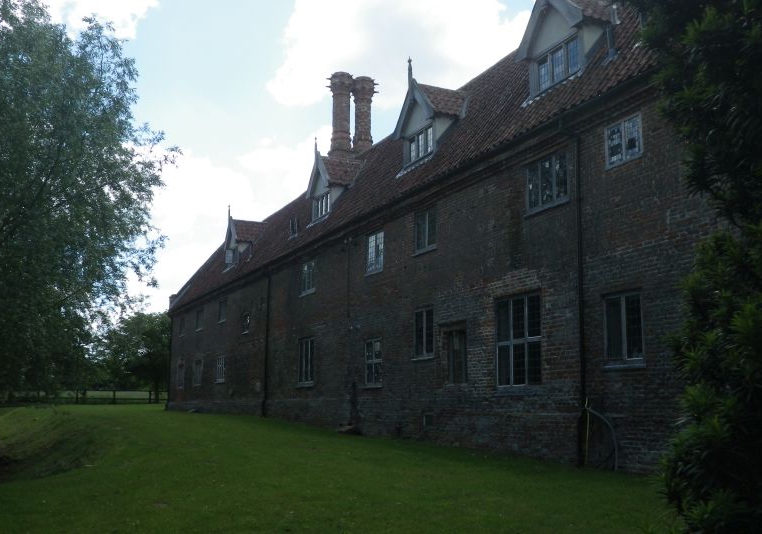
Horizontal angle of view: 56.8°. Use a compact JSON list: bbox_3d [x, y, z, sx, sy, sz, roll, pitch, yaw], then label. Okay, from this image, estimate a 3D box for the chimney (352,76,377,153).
[{"bbox_3d":[-0.659,-5.924,27.870,0.930,3.474,0.930,7,-13,-27],"label":"chimney"}]

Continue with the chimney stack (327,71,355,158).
[{"bbox_3d":[-1.541,-5.973,27.397,0.930,3.553,0.930,7,-13,-27],"label":"chimney stack"}]

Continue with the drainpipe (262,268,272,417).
[{"bbox_3d":[-4.074,2.637,25.154,0.150,5.230,0.120,7,-13,-27],"label":"drainpipe"}]

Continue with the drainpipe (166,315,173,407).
[{"bbox_3d":[-11.823,5.221,39.492,0.140,5.447,0.120,7,-13,-27],"label":"drainpipe"}]

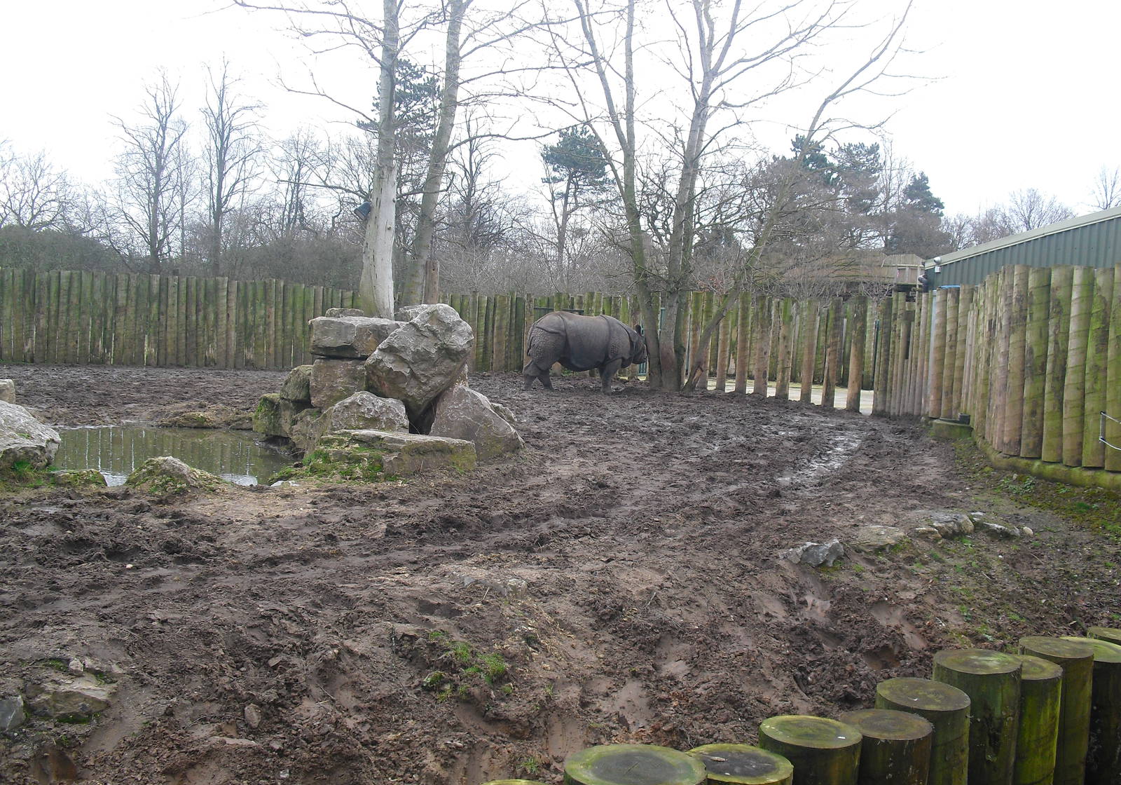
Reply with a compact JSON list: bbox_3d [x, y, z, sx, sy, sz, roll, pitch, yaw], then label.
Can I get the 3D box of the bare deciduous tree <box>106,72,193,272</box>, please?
[{"bbox_3d":[-19.793,-9.108,56.000,4.000,12.400,4.000,1,4,-19],"label":"bare deciduous tree"}]

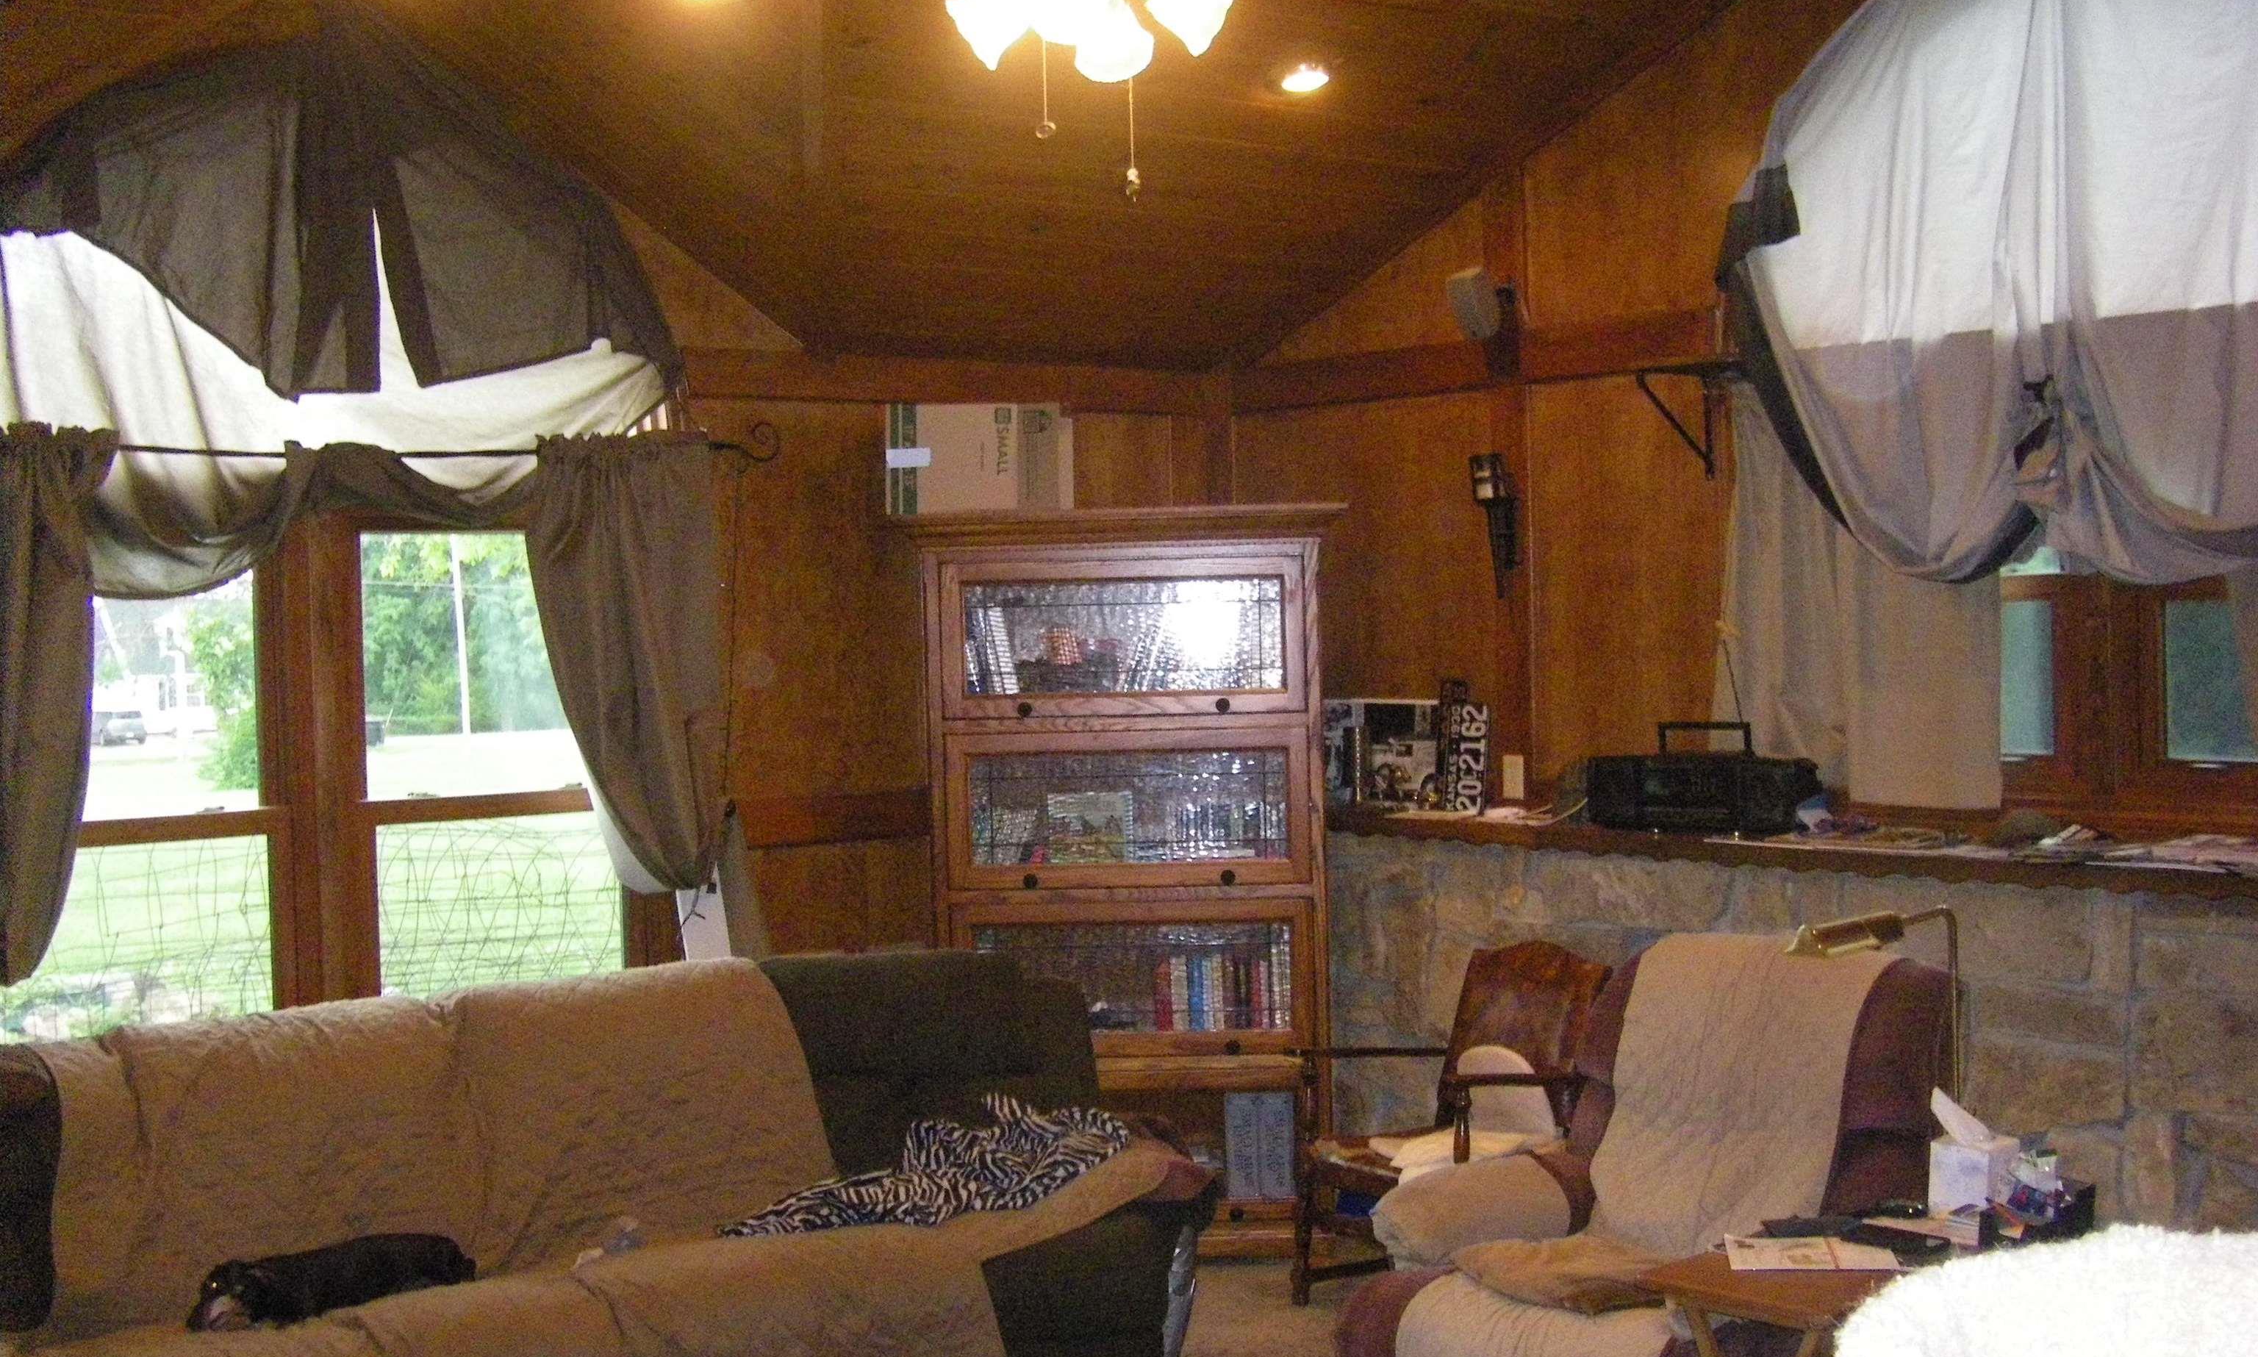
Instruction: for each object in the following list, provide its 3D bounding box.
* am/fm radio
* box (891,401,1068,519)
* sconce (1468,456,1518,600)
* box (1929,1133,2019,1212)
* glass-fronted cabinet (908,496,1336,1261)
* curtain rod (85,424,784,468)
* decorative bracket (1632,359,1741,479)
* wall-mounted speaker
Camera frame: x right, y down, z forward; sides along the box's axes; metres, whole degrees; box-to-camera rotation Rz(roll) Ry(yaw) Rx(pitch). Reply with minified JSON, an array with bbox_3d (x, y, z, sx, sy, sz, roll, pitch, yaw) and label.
[{"bbox_3d":[1.410,0.249,6.086,0.560,0.281,0.200,0,2,43],"label":"am/fm radio"},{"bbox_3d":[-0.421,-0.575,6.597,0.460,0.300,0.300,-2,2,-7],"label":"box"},{"bbox_3d":[0.984,-0.415,6.698,0.130,0.400,0.100,-3,2,-41],"label":"sconce"},{"bbox_3d":[1.422,0.846,4.170,0.115,0.122,0.115,-3,2,-41],"label":"box"},{"bbox_3d":[-0.008,0.528,6.523,1.100,1.923,0.420,-2,2,2],"label":"glass-fronted cabinet"},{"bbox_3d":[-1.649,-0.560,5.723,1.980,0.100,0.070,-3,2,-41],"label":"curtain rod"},{"bbox_3d":[1.362,-0.636,6.103,0.320,0.280,0.060,-3,2,-41],"label":"decorative bracket"},{"bbox_3d":[0.923,-0.999,6.603,0.125,0.190,0.125,0,17,40],"label":"wall-mounted speaker"}]

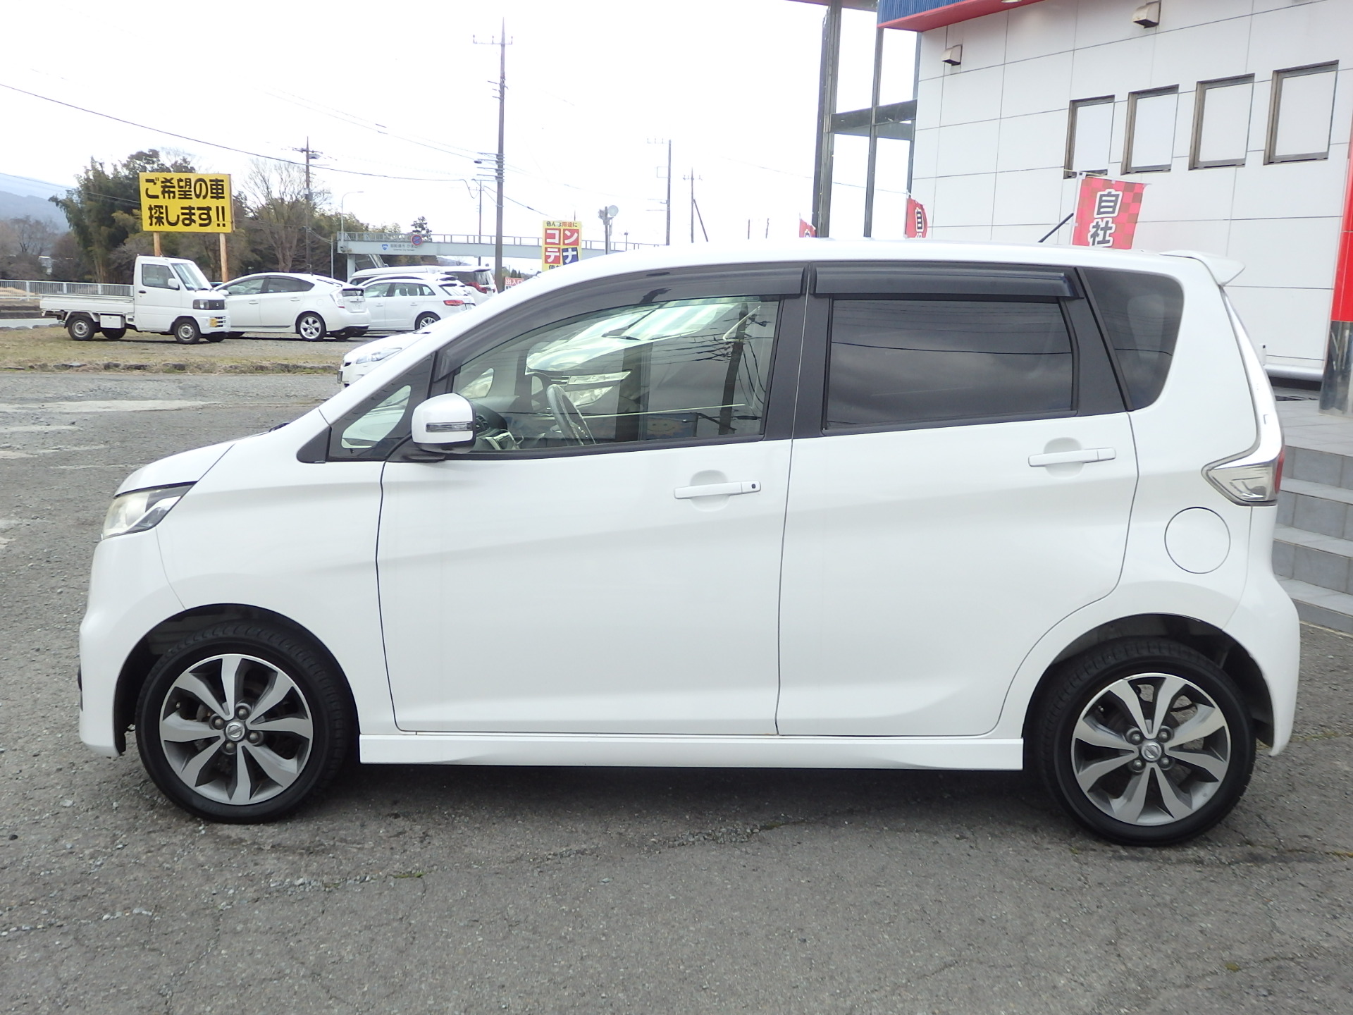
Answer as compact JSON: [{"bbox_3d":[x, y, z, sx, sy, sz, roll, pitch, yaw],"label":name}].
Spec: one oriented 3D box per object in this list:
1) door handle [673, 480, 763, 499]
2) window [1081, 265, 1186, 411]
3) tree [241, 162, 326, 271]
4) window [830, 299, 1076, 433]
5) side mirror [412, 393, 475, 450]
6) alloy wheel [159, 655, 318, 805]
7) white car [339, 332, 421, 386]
[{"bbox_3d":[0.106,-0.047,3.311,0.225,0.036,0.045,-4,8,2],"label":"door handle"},{"bbox_3d":[1.181,-0.436,3.327,0.270,0.360,0.050,2,-3,-1],"label":"window"},{"bbox_3d":[-26.777,-19.116,88.833,5.770,9.300,5.770,2,10,0],"label":"tree"},{"bbox_3d":[0.702,-0.373,3.308,0.655,0.355,0.040,2,0,-1],"label":"window"},{"bbox_3d":[-0.566,-0.207,3.135,0.155,0.155,0.220,2,10,-1],"label":"side mirror"},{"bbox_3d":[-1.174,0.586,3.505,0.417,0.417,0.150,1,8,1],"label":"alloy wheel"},{"bbox_3d":[-1.900,-1.661,14.302,3.600,1.490,1.550,-2,11,-21],"label":"white car"}]

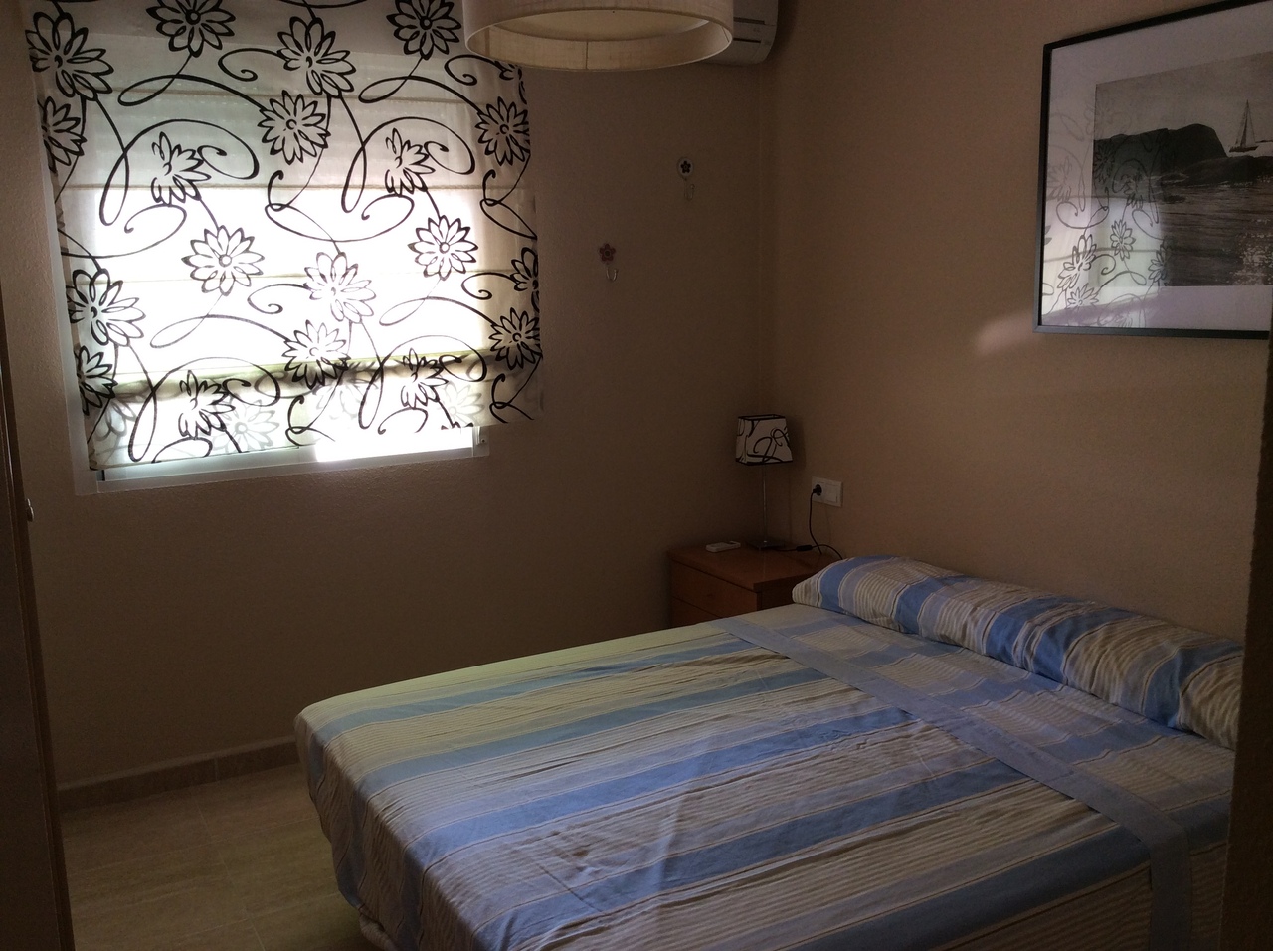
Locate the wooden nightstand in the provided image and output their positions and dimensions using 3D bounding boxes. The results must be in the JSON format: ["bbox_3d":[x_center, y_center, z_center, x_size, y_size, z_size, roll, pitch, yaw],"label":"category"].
[{"bbox_3d":[0.421,0.509,4.008,0.422,0.482,0.510,-6,11,-28],"label":"wooden nightstand"}]

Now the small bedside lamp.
[{"bbox_3d":[0.435,0.022,4.110,0.167,0.444,0.104,-5,10,-18],"label":"small bedside lamp"}]

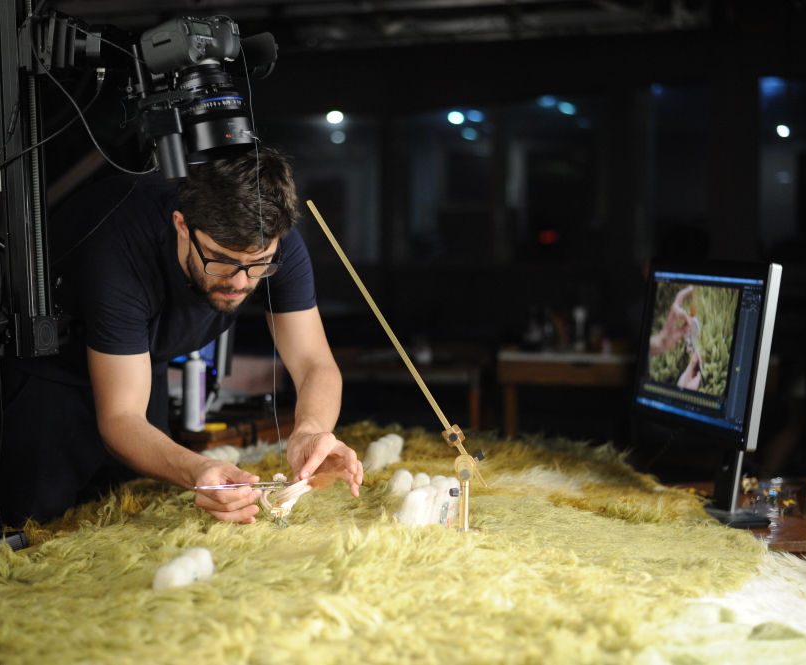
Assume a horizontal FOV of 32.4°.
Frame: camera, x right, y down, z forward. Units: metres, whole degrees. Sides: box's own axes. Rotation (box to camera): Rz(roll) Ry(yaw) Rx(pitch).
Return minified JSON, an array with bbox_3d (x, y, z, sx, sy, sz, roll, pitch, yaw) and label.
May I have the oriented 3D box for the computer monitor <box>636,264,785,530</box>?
[{"bbox_3d":[0.615,0.117,2.865,0.197,0.534,0.510,-2,5,-15],"label":"computer monitor"}]

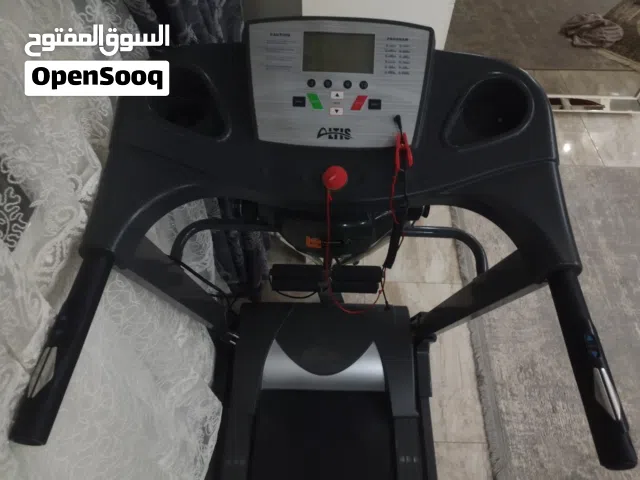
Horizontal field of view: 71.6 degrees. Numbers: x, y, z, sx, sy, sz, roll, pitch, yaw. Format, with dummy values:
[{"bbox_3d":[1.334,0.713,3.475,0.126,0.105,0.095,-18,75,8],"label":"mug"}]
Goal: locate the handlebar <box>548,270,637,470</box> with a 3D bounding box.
[{"bbox_3d":[0.332,0.146,0.551,0.038,0.039,0.235,3,57,0],"label":"handlebar"}]

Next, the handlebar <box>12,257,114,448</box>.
[{"bbox_3d":[-0.312,0.121,0.549,0.038,0.039,0.235,3,57,0],"label":"handlebar"}]

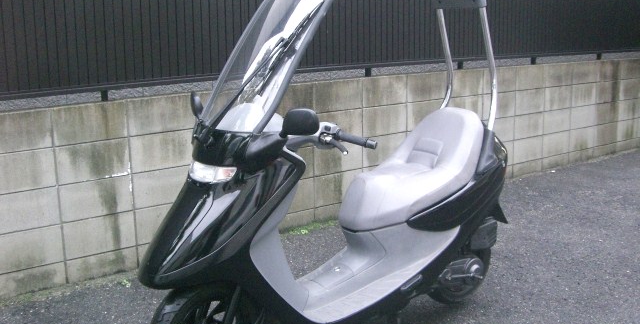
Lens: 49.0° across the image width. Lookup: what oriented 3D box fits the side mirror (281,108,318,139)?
[{"bbox_3d":[-0.064,-0.118,2.158,0.155,0.102,0.060,7,14,33],"label":"side mirror"}]

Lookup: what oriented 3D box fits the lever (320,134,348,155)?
[{"bbox_3d":[0.051,-0.055,2.391,0.040,0.035,0.150,-9,27,-36],"label":"lever"}]

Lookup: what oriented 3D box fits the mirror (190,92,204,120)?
[{"bbox_3d":[-0.471,-0.217,2.691,0.060,0.102,0.155,-4,13,-16],"label":"mirror"}]

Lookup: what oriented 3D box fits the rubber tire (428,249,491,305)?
[{"bbox_3d":[0.625,0.444,3.229,0.436,0.436,0.105,-9,15,-36],"label":"rubber tire"}]

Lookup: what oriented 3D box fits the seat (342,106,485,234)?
[{"bbox_3d":[0.347,-0.006,2.925,0.760,0.410,0.330,-9,15,-36],"label":"seat"}]

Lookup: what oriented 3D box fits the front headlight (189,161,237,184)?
[{"bbox_3d":[-0.387,0.033,2.375,0.100,0.085,0.275,-9,15,-36],"label":"front headlight"}]

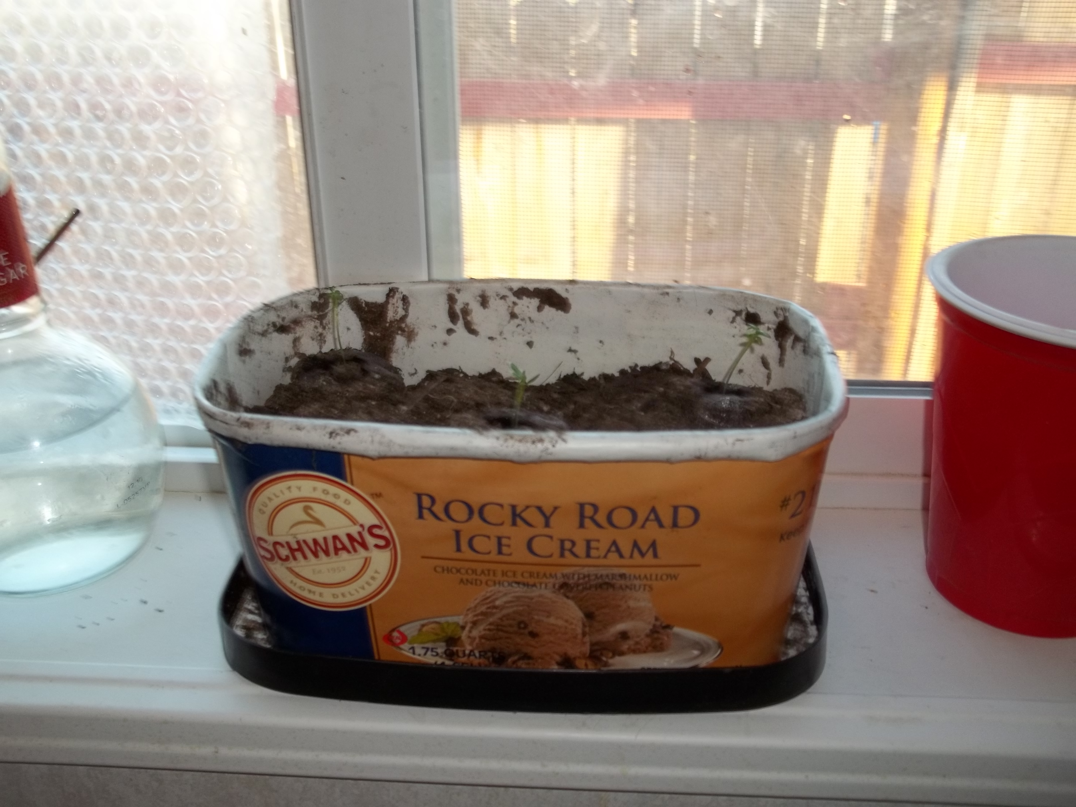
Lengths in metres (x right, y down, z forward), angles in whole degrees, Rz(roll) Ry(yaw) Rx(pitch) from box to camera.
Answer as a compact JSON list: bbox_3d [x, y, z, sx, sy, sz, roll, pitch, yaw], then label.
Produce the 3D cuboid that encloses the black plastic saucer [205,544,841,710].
[{"bbox_3d":[-0.004,0.058,0.356,0.194,0.015,0.127,1,24,4],"label":"black plastic saucer"}]

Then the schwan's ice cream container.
[{"bbox_3d":[-0.004,0.023,0.334,0.187,0.091,0.134,1,24,5],"label":"schwan's ice cream container"}]

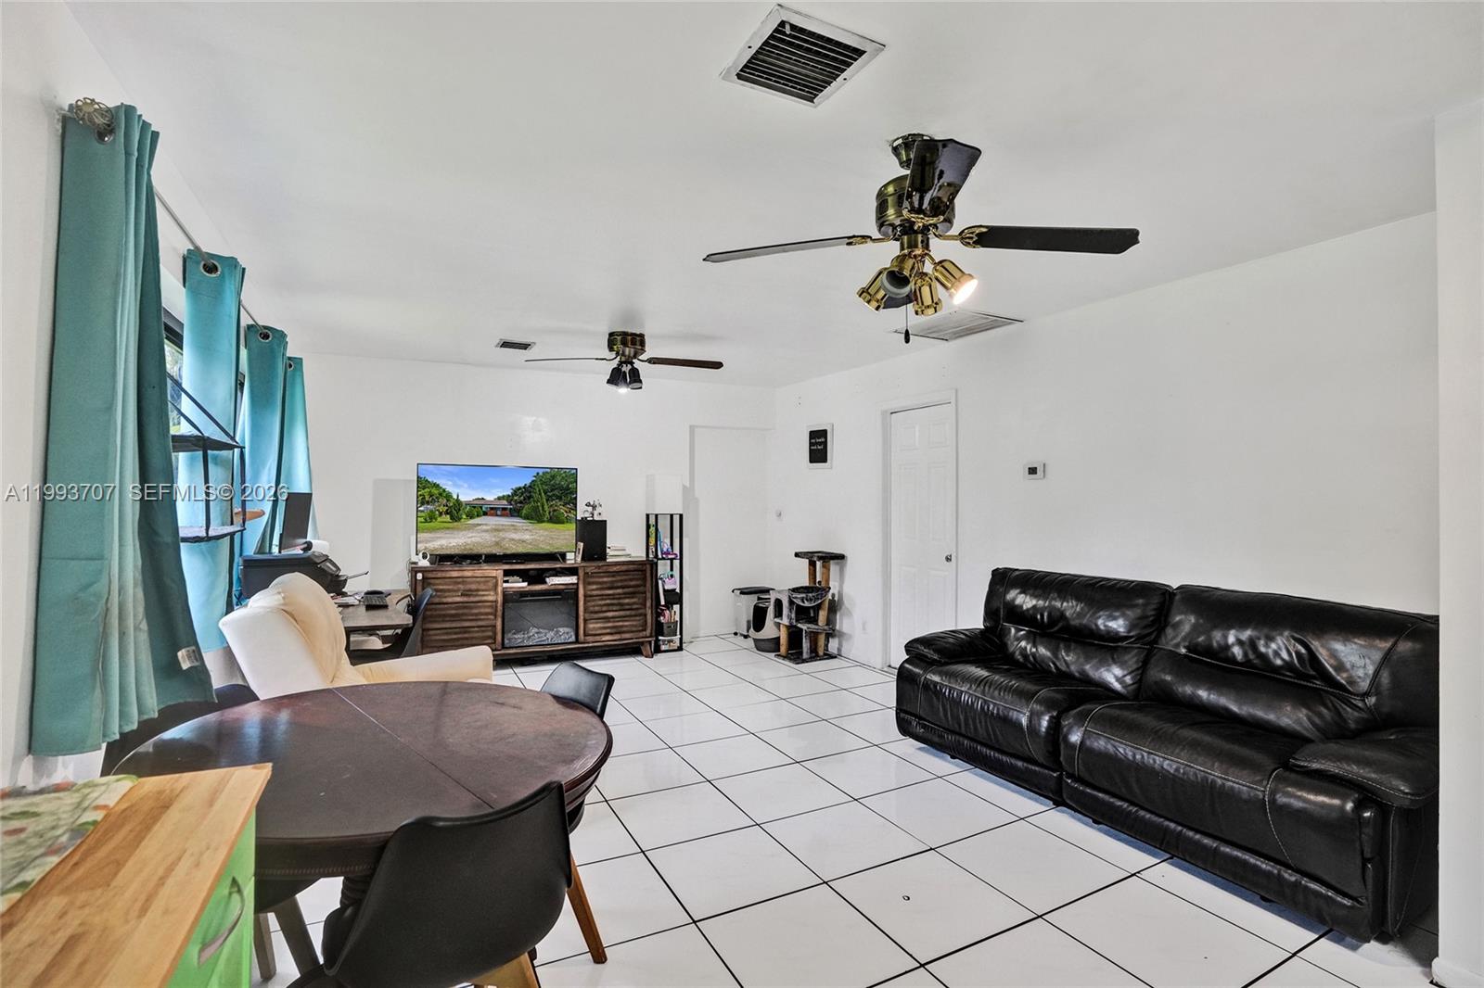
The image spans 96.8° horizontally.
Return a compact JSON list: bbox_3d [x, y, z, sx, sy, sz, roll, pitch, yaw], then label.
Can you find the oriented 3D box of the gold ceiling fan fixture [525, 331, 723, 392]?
[{"bbox_3d":[-0.776,-0.867,4.357,1.306,0.392,1.306,0,0,-8],"label":"gold ceiling fan fixture"}]

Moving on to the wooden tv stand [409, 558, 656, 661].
[{"bbox_3d":[-1.681,0.986,5.435,1.869,0.824,0.412,0,0,-28],"label":"wooden tv stand"}]

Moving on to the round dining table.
[{"bbox_3d":[-0.894,0.987,1.646,1.095,0.764,1.095,0,0,0],"label":"round dining table"}]

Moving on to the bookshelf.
[{"bbox_3d":[-0.685,0.783,5.961,0.216,1.236,0.211,0,0,-28],"label":"bookshelf"}]

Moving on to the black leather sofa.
[{"bbox_3d":[1.687,0.902,3.001,0.854,0.955,2.050,0,0,-28],"label":"black leather sofa"}]

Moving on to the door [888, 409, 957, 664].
[{"bbox_3d":[1.325,0.379,4.899,0.050,2.030,0.653,0,0,-28],"label":"door"}]

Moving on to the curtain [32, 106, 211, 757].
[{"bbox_3d":[-1.367,-0.140,1.473,0.211,1.347,0.382,0,0,-28],"label":"curtain"}]

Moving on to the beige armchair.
[{"bbox_3d":[-1.562,0.860,2.817,0.985,1.035,0.814,0,0,-28],"label":"beige armchair"}]

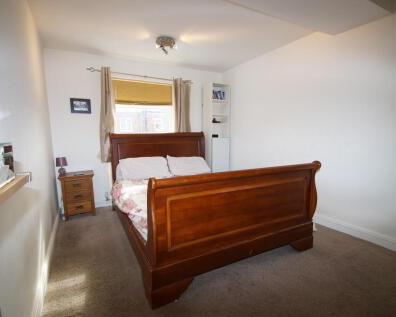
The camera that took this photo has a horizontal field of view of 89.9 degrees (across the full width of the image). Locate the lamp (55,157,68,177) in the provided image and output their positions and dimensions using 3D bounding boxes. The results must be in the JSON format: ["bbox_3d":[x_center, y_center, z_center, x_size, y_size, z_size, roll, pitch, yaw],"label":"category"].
[{"bbox_3d":[-1.921,0.110,2.803,0.130,0.260,0.130,-3,6,-30],"label":"lamp"}]

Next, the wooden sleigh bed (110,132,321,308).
[{"bbox_3d":[-0.075,0.259,2.583,1.700,1.210,2.310,-3,6,-28],"label":"wooden sleigh bed"}]

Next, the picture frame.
[{"bbox_3d":[-1.761,-0.783,2.999,0.265,0.210,0.025,-3,6,-30],"label":"picture frame"}]

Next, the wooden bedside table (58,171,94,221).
[{"bbox_3d":[-1.763,0.529,2.930,0.420,0.610,0.350,-3,6,-30],"label":"wooden bedside table"}]

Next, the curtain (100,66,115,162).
[{"bbox_3d":[-1.425,-0.670,3.127,0.200,1.460,0.100,-3,6,-30],"label":"curtain"}]

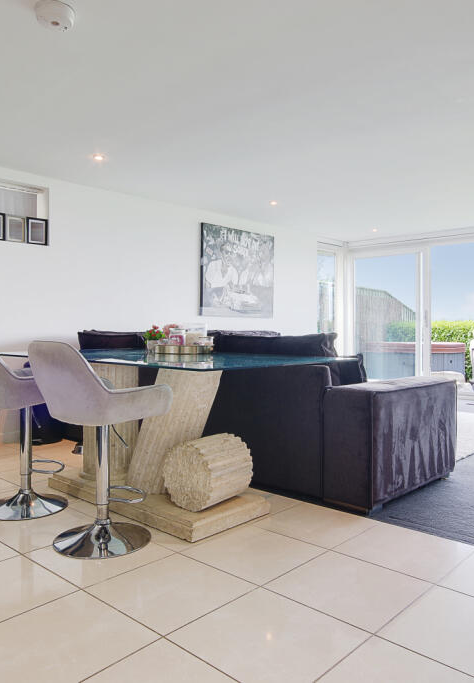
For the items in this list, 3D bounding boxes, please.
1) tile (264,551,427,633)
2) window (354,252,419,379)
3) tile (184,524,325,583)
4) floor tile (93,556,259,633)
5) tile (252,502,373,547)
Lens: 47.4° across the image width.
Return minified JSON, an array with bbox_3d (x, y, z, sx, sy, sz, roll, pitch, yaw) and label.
[{"bbox_3d":[0.385,0.844,1.858,0.433,0.010,0.427,1,2,43],"label":"tile"},{"bbox_3d":[2.076,-0.288,7.530,1.030,1.900,0.070,1,2,43],"label":"window"},{"bbox_3d":[0.067,0.839,2.151,0.433,0.010,0.427,1,2,43],"label":"tile"},{"bbox_3d":[-0.232,0.877,1.910,0.443,0.010,0.443,1,2,42],"label":"floor tile"},{"bbox_3d":[0.343,0.832,2.451,0.433,0.010,0.388,1,2,43],"label":"tile"}]

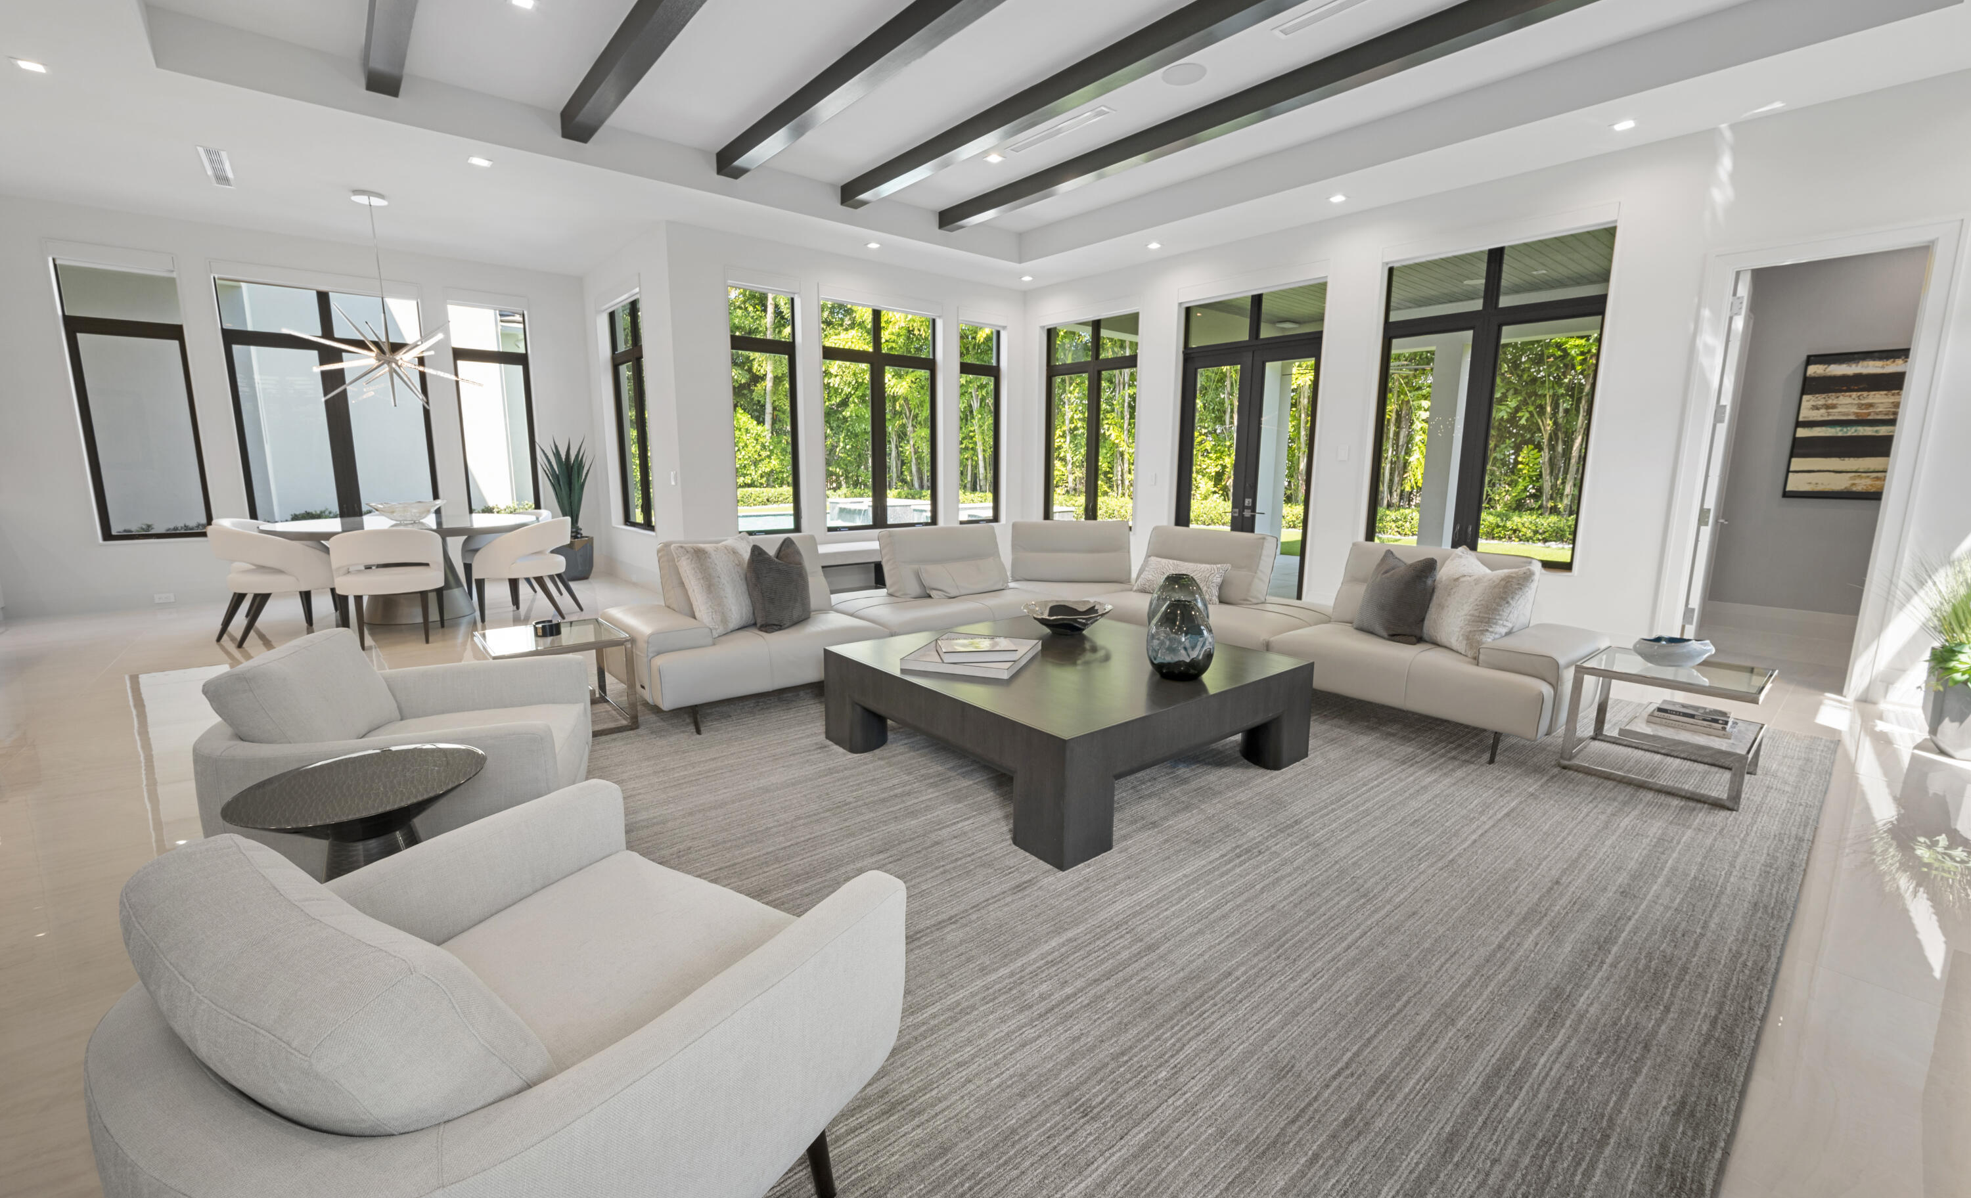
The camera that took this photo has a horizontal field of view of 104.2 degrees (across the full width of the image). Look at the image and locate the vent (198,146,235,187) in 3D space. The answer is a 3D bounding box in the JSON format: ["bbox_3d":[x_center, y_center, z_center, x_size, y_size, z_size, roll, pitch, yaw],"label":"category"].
[{"bbox_3d":[-5.311,-2.987,5.311,0.131,0.030,0.921,-8,13,-40],"label":"vent"}]

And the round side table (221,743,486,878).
[{"bbox_3d":[-1.363,0.671,1.731,0.450,0.570,0.450,-8,13,-40],"label":"round side table"}]

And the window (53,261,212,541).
[{"bbox_3d":[-7.038,-1.598,6.379,0.665,2.205,0.120,-8,12,-41],"label":"window"}]

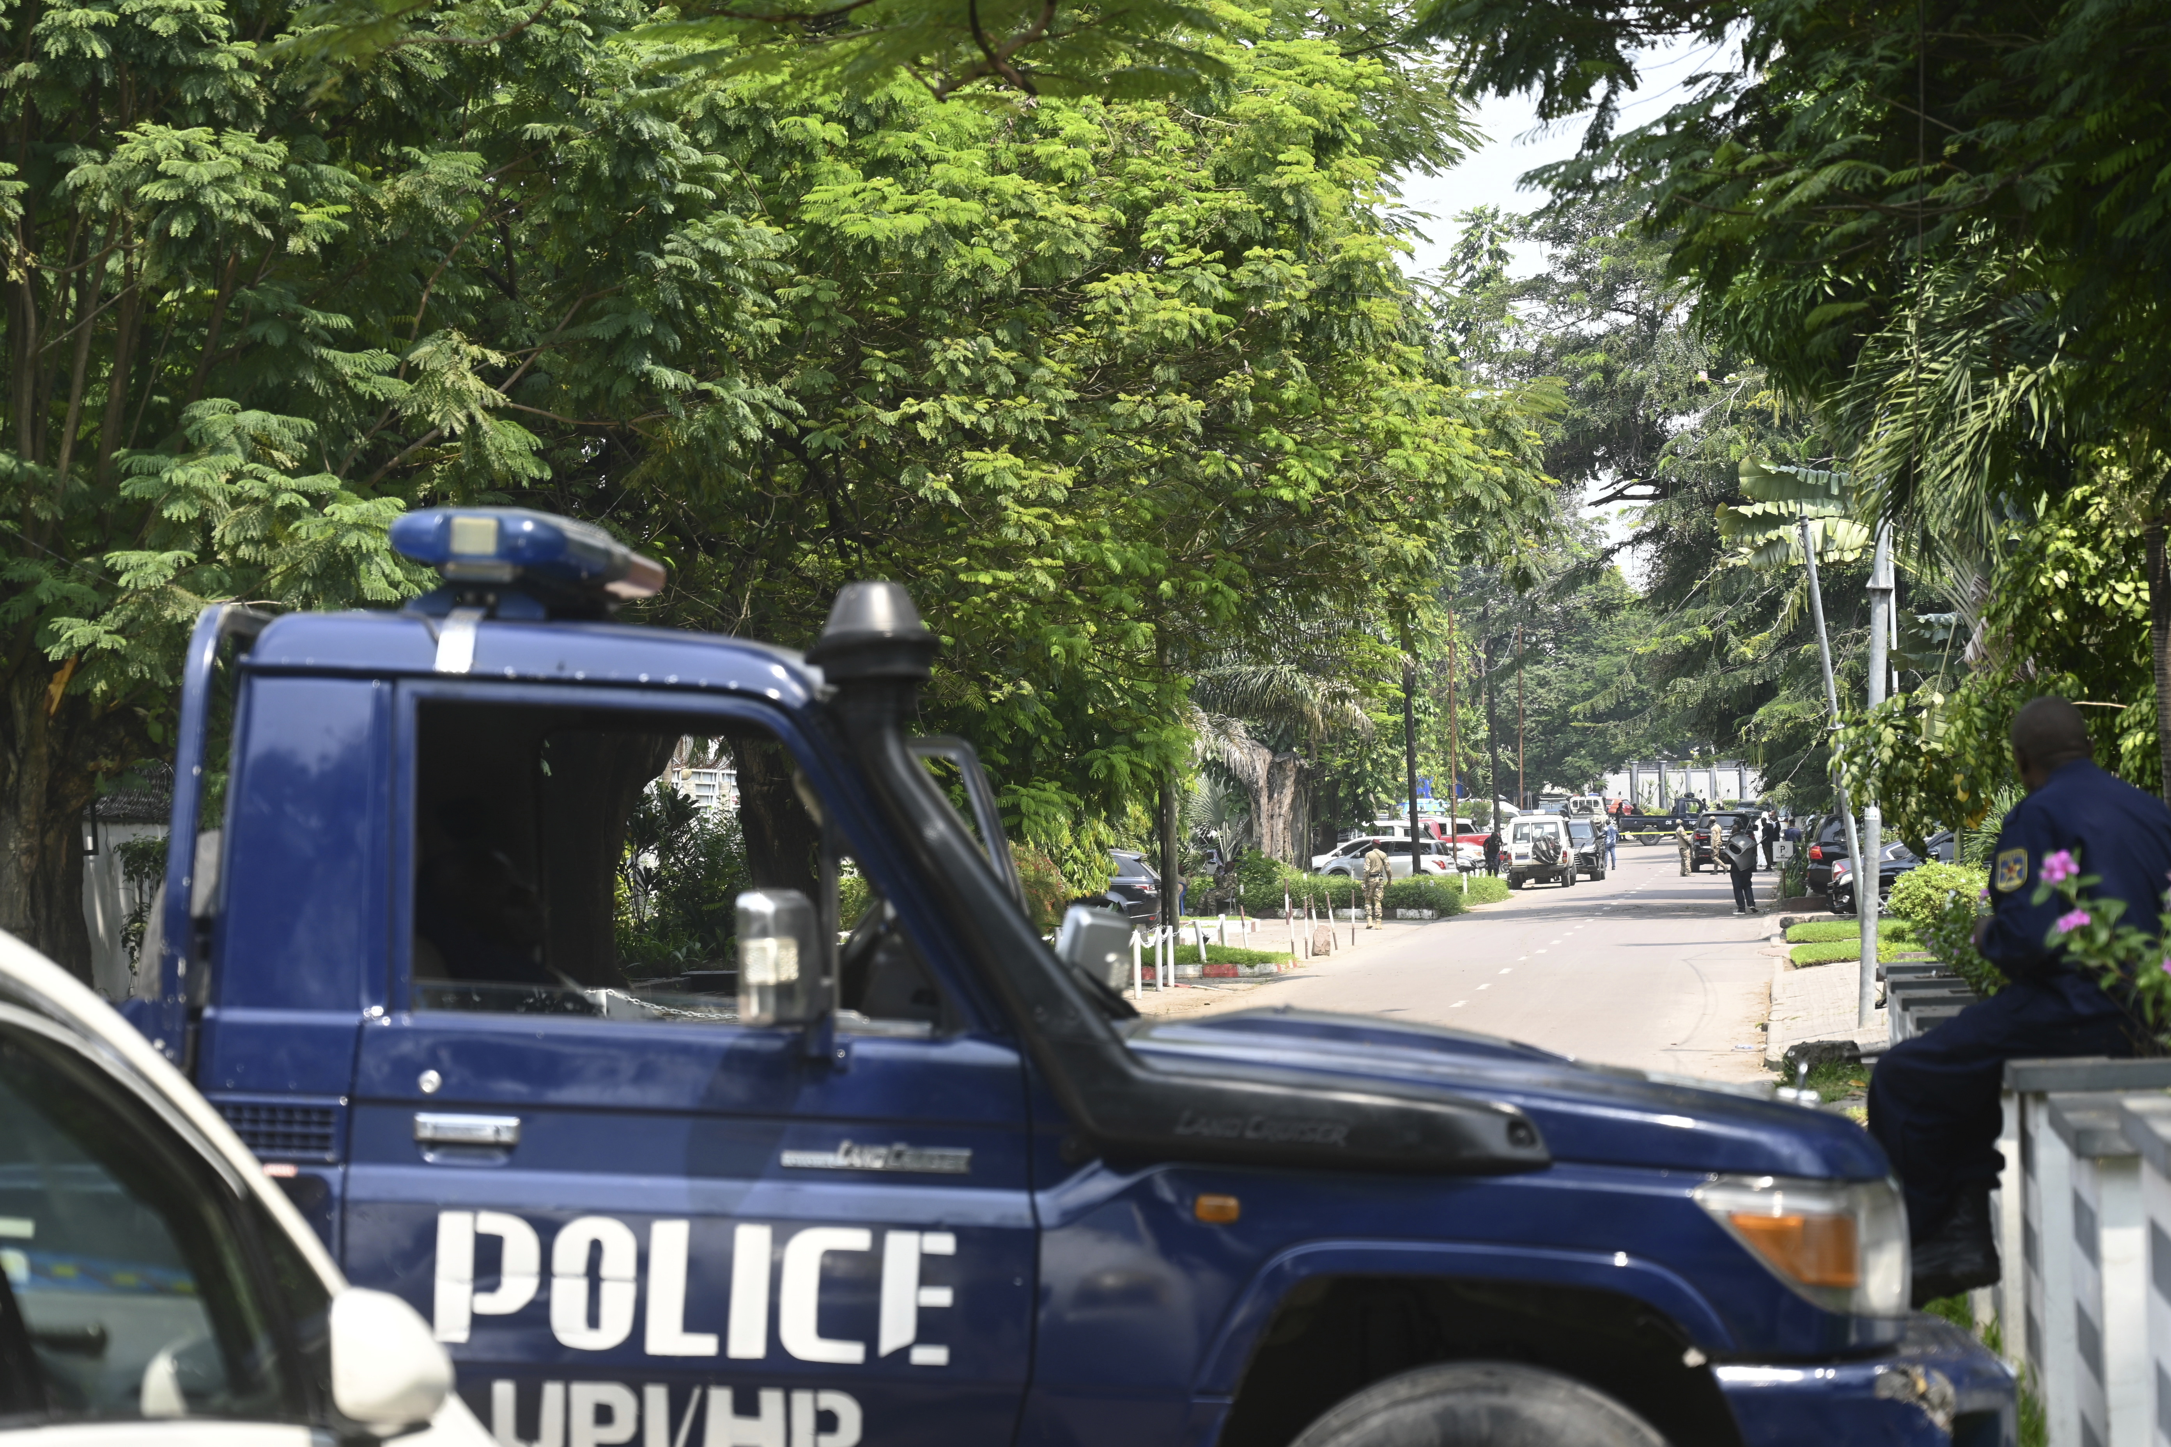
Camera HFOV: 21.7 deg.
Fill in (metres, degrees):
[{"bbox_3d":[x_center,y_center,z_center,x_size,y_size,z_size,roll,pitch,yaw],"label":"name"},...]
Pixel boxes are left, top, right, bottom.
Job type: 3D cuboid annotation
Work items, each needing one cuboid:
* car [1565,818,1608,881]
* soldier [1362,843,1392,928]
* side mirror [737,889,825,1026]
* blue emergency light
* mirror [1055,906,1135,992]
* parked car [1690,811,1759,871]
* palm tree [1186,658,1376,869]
[{"bbox_3d":[15.028,3.864,174.478,1.960,1.900,4.950,-1,-1,7],"label":"car"},{"bbox_3d":[5.625,3.116,110.015,0.580,1.770,0.420,-1,-1,0],"label":"soldier"},{"bbox_3d":[-0.474,0.364,8.800,0.090,0.210,0.160,2,-2,22],"label":"side mirror"},{"bbox_3d":[-0.940,-0.242,9.800,0.300,0.165,1.200,2,-2,4],"label":"blue emergency light"},{"bbox_3d":[0.021,0.454,10.900,0.090,0.210,0.160,1,-3,42],"label":"mirror"},{"bbox_3d":[20.272,3.743,179.448,1.960,1.880,4.900,-1,-1,7],"label":"parked car"},{"bbox_3d":[4.602,1.425,135.050,4.800,5.800,4.800,-1,-1,0],"label":"palm tree"}]

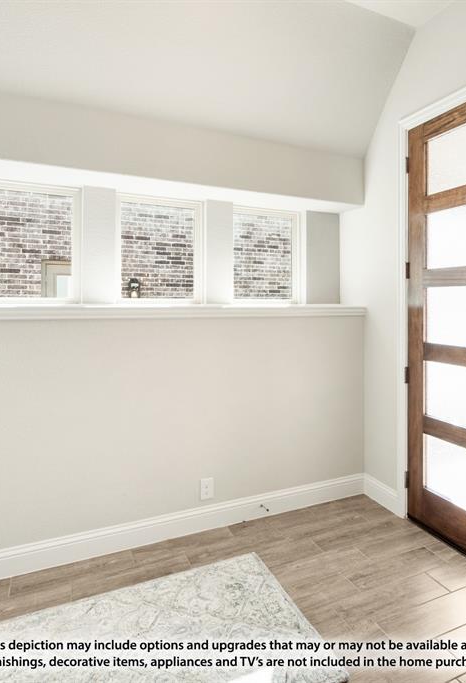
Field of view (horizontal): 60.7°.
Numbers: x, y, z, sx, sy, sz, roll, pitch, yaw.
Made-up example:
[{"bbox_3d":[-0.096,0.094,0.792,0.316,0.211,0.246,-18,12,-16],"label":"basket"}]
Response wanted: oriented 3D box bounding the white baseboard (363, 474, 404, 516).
[{"bbox_3d":[1.022,1.074,2.793,0.018,0.148,0.350,-2,5,-23],"label":"white baseboard"}]

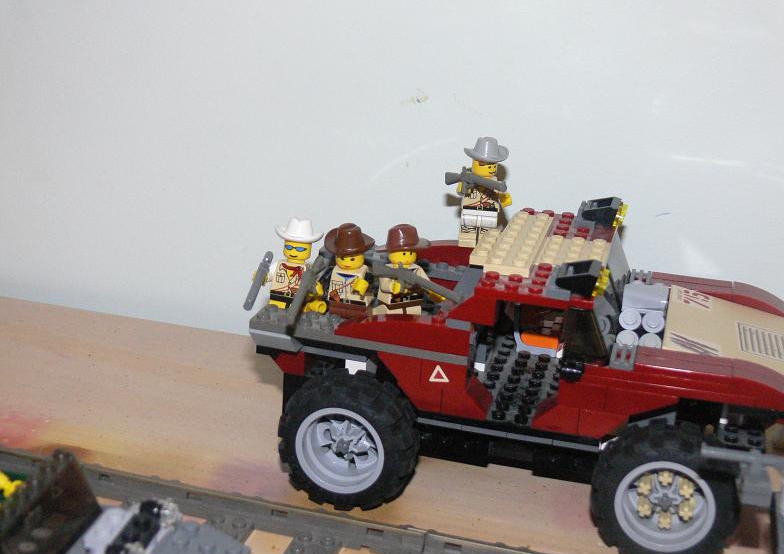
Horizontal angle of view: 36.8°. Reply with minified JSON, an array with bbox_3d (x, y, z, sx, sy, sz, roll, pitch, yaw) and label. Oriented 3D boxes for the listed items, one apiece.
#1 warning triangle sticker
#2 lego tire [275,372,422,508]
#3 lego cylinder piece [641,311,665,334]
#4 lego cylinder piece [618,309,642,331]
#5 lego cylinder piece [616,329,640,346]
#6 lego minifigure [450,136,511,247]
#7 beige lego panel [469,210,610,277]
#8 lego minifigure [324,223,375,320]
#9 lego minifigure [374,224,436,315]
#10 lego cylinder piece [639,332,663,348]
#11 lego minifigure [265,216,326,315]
[{"bbox_3d":[0.016,0.034,0.403,0.007,0.006,0.001,8,21,13],"label":"warning triangle sticker"},{"bbox_3d":[-0.015,0.058,0.422,0.049,0.049,0.023,8,21,13],"label":"lego tire"},{"bbox_3d":[0.092,0.016,0.416,0.008,0.008,0.005,8,21,13],"label":"lego cylinder piece"},{"bbox_3d":[0.085,0.015,0.418,0.008,0.008,0.005,8,21,13],"label":"lego cylinder piece"},{"bbox_3d":[0.084,0.023,0.421,0.008,0.008,0.005,8,21,13],"label":"lego cylinder piece"},{"bbox_3d":[0.037,-0.034,0.486,0.025,0.046,0.017,8,21,13],"label":"lego minifigure"},{"bbox_3d":[0.056,-0.011,0.436,0.048,0.008,0.064,8,21,13],"label":"beige lego panel"},{"bbox_3d":[-0.015,0.002,0.428,0.022,0.044,0.017,9,21,17],"label":"lego minifigure"},{"bbox_3d":[0.005,0.002,0.431,0.023,0.043,0.018,-9,23,-28],"label":"lego minifigure"},{"bbox_3d":[0.092,0.024,0.419,0.008,0.008,0.005,8,21,13],"label":"lego cylinder piece"},{"bbox_3d":[-0.036,-0.001,0.434,0.024,0.044,0.017,14,21,19],"label":"lego minifigure"}]

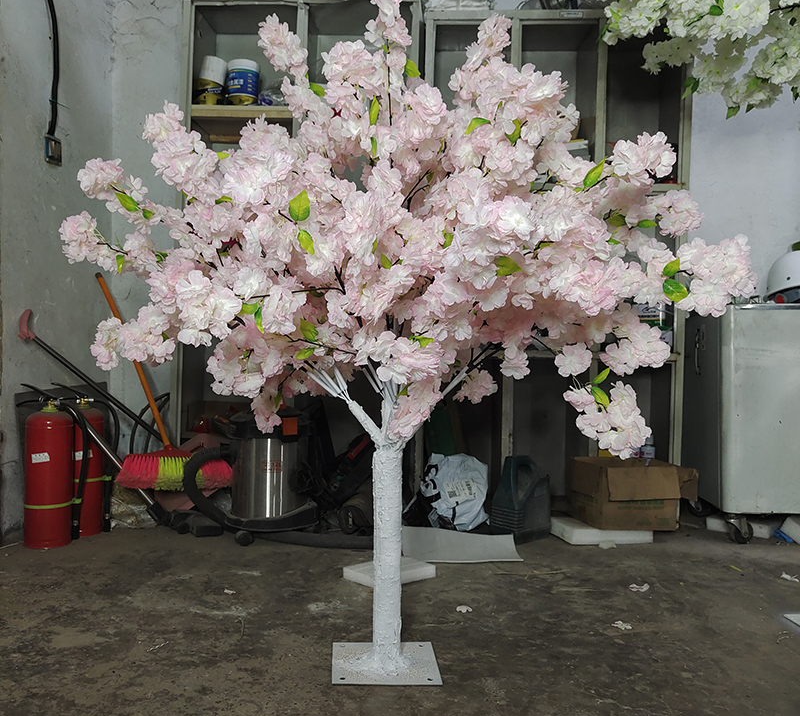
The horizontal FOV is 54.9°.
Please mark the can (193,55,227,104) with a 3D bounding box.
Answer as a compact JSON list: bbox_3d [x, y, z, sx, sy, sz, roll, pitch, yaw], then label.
[{"bbox_3d":[-0.751,-1.082,3.030,0.120,0.190,0.120,6,1,0],"label":"can"}]

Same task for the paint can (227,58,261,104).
[{"bbox_3d":[-0.616,-1.074,3.030,0.122,0.182,0.122,1,1,0],"label":"paint can"}]

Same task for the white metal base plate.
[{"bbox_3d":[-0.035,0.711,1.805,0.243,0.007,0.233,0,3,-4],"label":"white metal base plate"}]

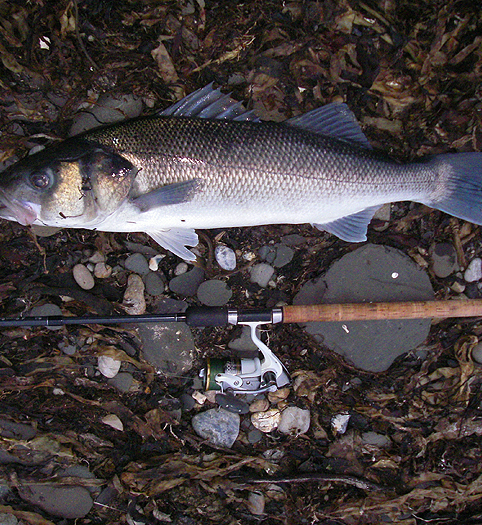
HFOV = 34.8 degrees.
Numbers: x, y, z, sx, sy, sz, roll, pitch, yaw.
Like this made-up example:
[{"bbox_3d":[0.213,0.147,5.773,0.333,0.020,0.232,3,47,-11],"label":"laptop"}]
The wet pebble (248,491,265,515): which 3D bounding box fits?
[{"bbox_3d":[0.020,0.302,0.968,0.019,0.011,0.028,5,79,1],"label":"wet pebble"}]

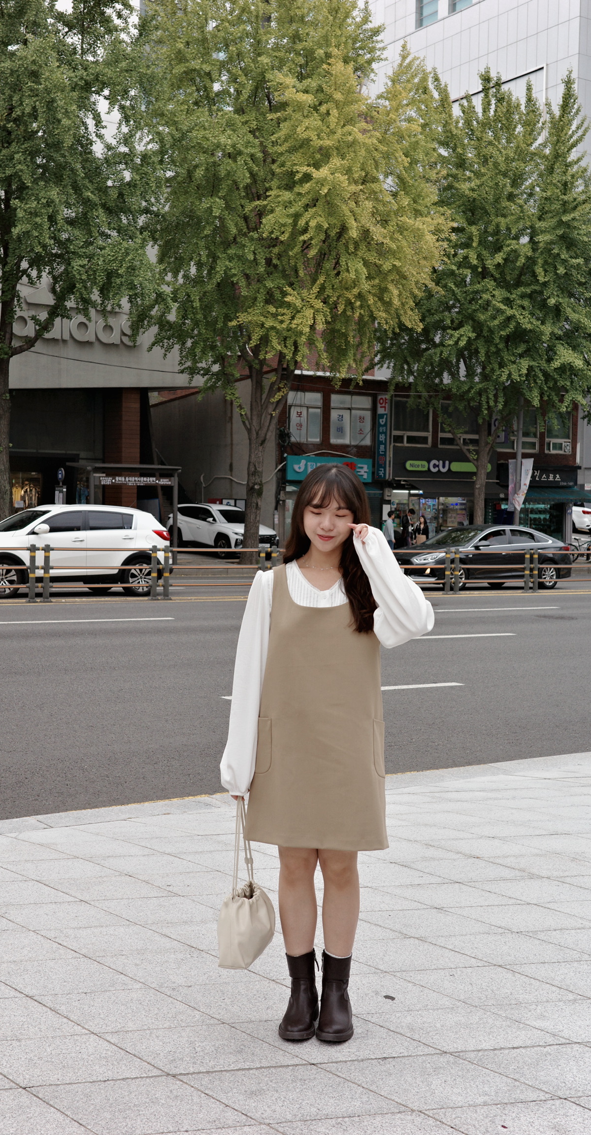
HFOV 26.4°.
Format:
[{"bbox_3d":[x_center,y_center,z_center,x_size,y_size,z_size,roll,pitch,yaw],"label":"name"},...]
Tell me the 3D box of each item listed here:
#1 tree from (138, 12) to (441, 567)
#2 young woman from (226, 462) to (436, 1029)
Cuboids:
[{"bbox_3d":[-0.107,-7.337,32.183,7.900,14.606,7.600,1,3,0],"label":"tree"},{"bbox_3d":[0.089,0.514,3.574,0.590,1.610,0.380,1,3,-3],"label":"young woman"}]

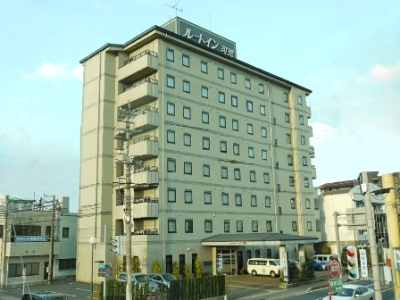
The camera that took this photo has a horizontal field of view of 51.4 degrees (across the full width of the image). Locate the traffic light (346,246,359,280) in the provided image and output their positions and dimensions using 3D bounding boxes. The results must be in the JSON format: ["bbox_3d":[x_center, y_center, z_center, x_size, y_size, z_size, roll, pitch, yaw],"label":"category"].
[{"bbox_3d":[5.206,3.874,14.200,0.380,1.150,0.420,-10,-14,35],"label":"traffic light"}]

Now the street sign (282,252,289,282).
[{"bbox_3d":[7.513,10.322,36.715,0.120,2.450,0.500,10,-16,-43],"label":"street sign"}]

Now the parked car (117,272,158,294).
[{"bbox_3d":[-4.983,10.970,33.697,1.500,1.620,3.550,10,-16,-43],"label":"parked car"}]

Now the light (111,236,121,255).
[{"bbox_3d":[-5.157,5.802,25.300,0.440,1.150,0.380,10,-16,-43],"label":"light"}]

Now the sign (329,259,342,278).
[{"bbox_3d":[3.811,3.305,11.700,0.600,0.600,0.050,6,-14,-34],"label":"sign"}]

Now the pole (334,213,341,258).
[{"bbox_3d":[13.169,9.231,39.528,0.280,6.500,0.280,10,-16,-43],"label":"pole"}]

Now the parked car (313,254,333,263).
[{"bbox_3d":[16.116,14.796,55.269,1.550,1.830,3.600,10,-16,-43],"label":"parked car"}]

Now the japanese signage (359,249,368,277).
[{"bbox_3d":[7.192,4.962,18.300,0.040,1.220,0.310,10,-16,-43],"label":"japanese signage"}]

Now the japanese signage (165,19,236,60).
[{"bbox_3d":[-0.626,-12.843,53.860,10.400,3.500,5.000,10,-16,-43],"label":"japanese signage"}]

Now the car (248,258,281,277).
[{"bbox_3d":[7.652,13.249,47.120,1.700,1.980,4.700,10,-16,-43],"label":"car"}]

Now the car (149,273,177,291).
[{"bbox_3d":[-2.775,11.194,34.701,1.720,1.480,4.200,10,-16,-43],"label":"car"}]

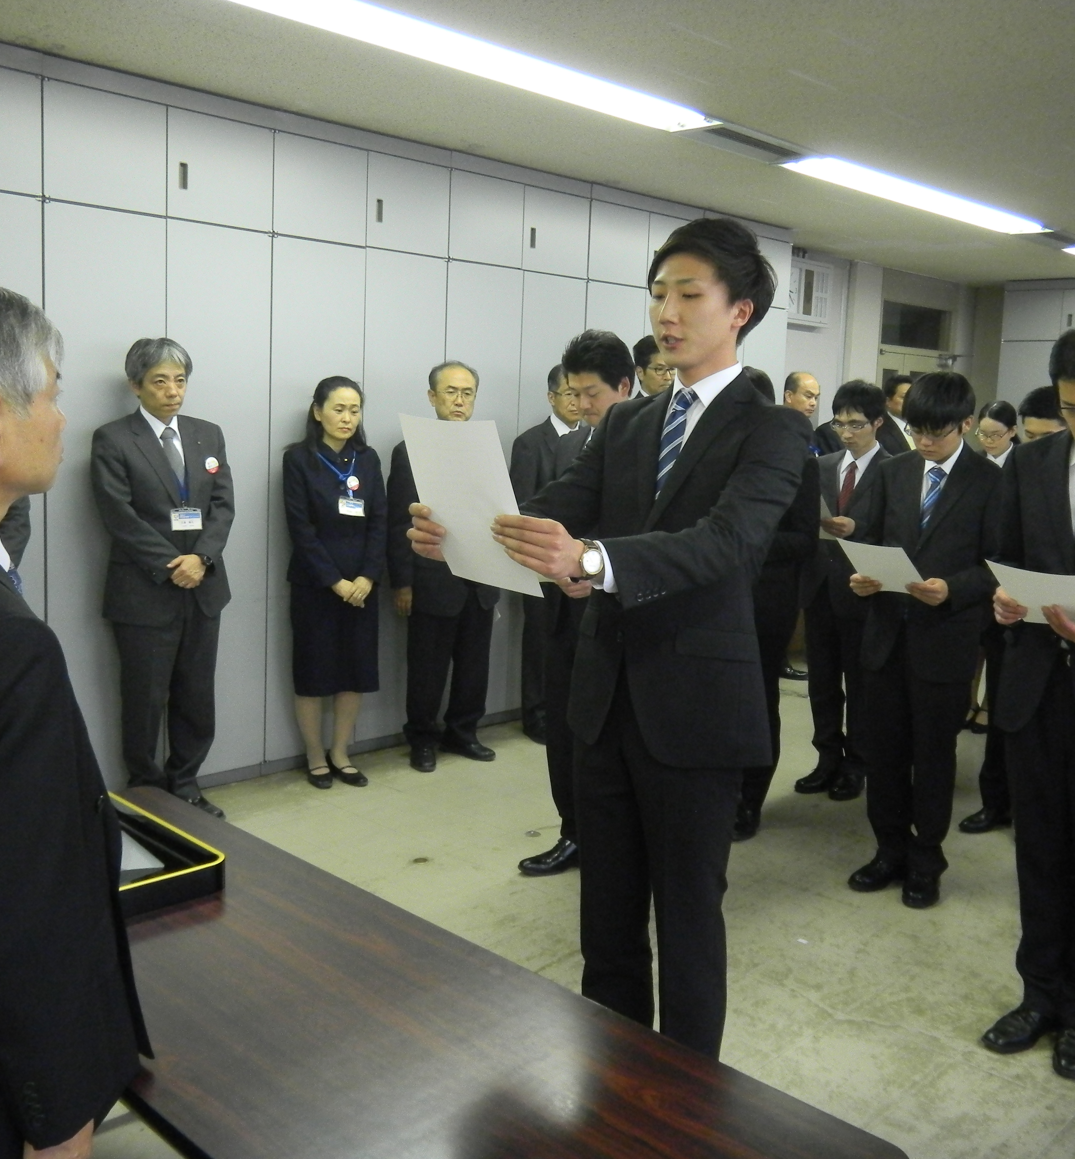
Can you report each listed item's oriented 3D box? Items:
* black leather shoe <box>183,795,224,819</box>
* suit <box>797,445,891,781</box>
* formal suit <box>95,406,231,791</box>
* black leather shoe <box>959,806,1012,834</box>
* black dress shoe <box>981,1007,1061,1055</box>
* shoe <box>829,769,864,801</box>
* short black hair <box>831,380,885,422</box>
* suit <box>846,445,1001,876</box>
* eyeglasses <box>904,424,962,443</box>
[{"bbox_3d":[-1.222,0.797,4.508,0.285,0.105,0.105,9,10,42],"label":"black leather shoe"},{"bbox_3d":[1.250,0.141,5.045,0.500,1.390,0.370,9,10,43],"label":"suit"},{"bbox_3d":[-1.323,0.114,4.392,0.530,1.420,0.330,-5,10,-43],"label":"formal suit"},{"bbox_3d":[1.768,0.913,4.888,0.285,0.110,0.105,-2,9,-32],"label":"black leather shoe"},{"bbox_3d":[1.206,1.080,3.106,0.285,0.105,0.105,-4,10,-39],"label":"black dress shoe"},{"bbox_3d":[1.270,0.815,5.088,0.105,0.105,0.285,7,9,34],"label":"shoe"},{"bbox_3d":[1.304,-0.719,5.084,0.235,0.185,0.185,-18,20,-42],"label":"short black hair"},{"bbox_3d":[1.210,0.275,3.963,0.510,1.410,0.370,9,10,43],"label":"suit"},{"bbox_3d":[1.242,-0.458,3.902,0.140,0.045,0.140,11,31,44],"label":"eyeglasses"}]

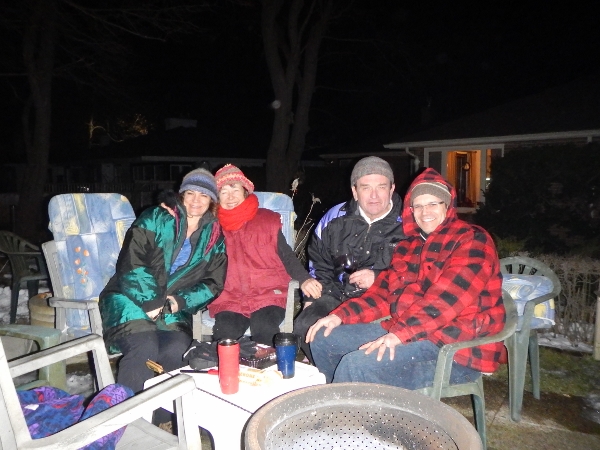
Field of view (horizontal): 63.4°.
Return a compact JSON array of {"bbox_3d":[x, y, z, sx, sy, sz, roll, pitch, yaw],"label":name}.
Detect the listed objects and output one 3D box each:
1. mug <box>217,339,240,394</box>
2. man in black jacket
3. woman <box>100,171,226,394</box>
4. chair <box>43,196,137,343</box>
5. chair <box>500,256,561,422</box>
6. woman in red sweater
[{"bbox_3d":[-0.253,0.499,1.709,0.078,0.183,0.078,0,6,0],"label":"mug"},{"bbox_3d":[0.270,0.345,2.342,0.560,1.340,0.740,2,7,16],"label":"man in black jacket"},{"bbox_3d":[-0.700,0.363,2.455,0.600,1.280,0.840,-3,7,-23],"label":"woman"},{"bbox_3d":[-1.000,0.403,2.731,0.600,1.140,0.750,-6,9,-44],"label":"chair"},{"bbox_3d":[1.070,0.583,2.740,0.560,0.780,0.550,6,9,43],"label":"chair"},{"bbox_3d":[-0.200,0.342,2.553,0.600,1.300,0.780,0,6,-3],"label":"woman in red sweater"}]

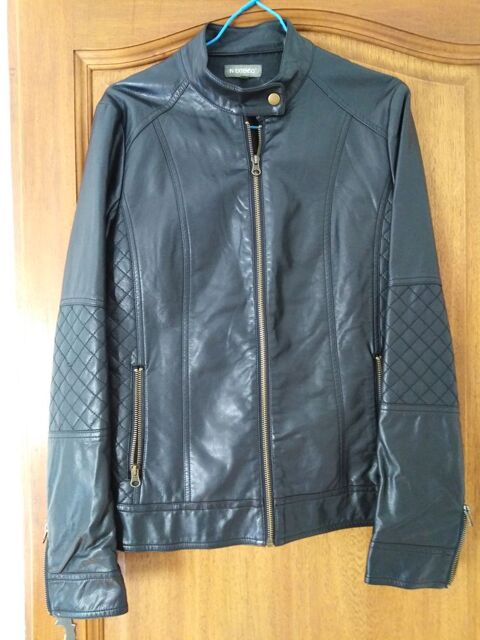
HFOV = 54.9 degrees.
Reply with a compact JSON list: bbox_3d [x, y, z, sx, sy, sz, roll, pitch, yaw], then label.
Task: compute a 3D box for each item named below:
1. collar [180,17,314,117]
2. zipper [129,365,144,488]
[{"bbox_3d":[0.010,-0.338,0.620,0.172,0.150,0.085,-1,1,-2],"label":"collar"},{"bbox_3d":[-0.130,0.135,0.582,0.016,0.152,0.008,2,1,11],"label":"zipper"}]

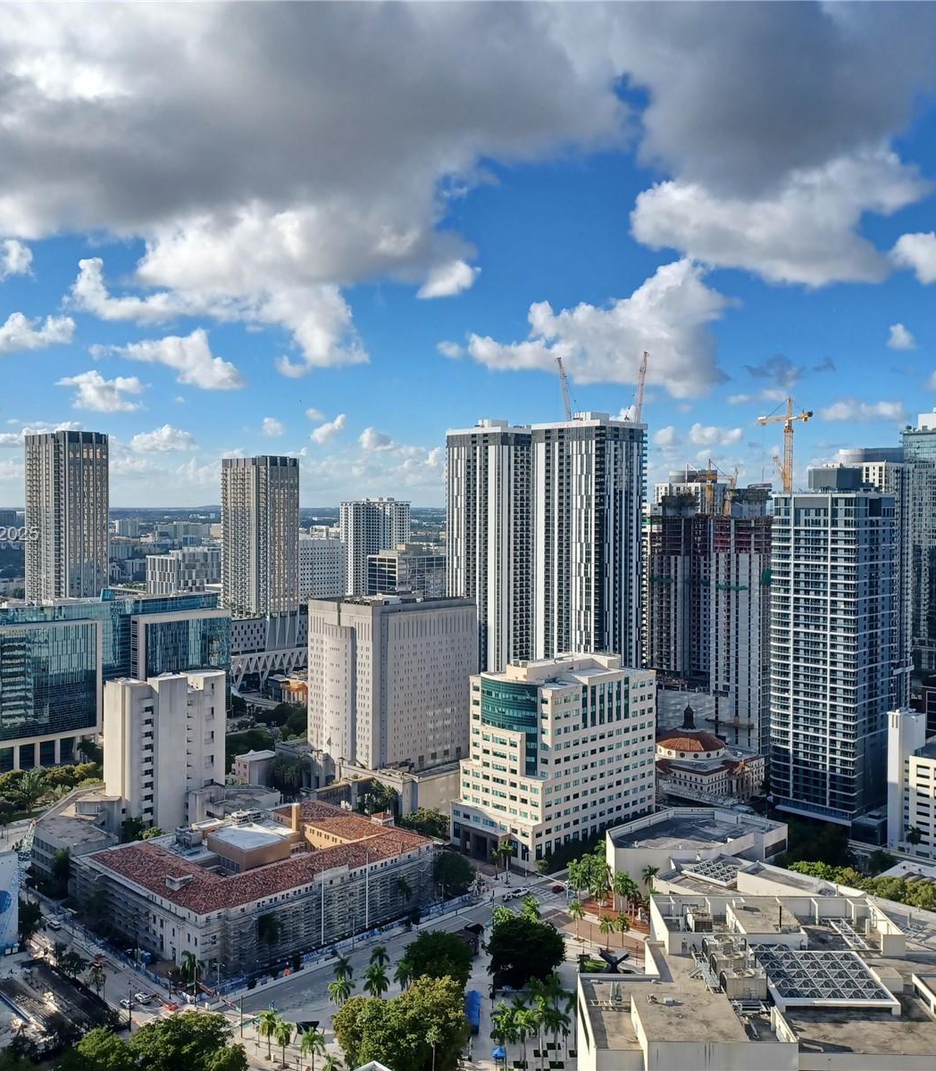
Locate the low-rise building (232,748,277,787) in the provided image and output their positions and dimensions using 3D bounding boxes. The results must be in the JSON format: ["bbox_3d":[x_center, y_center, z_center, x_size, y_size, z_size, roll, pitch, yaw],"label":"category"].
[{"bbox_3d":[-92.220,98.770,443.930,12.500,10.600,16.000,2,3,45],"label":"low-rise building"}]

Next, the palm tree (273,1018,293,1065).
[{"bbox_3d":[-37.590,103.470,210.460,4.500,10.200,4.500,0,2,0],"label":"palm tree"}]

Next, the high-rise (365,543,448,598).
[{"bbox_3d":[-44.899,48.949,795.117,37.000,86.000,57.000,2,2,45],"label":"high-rise"}]

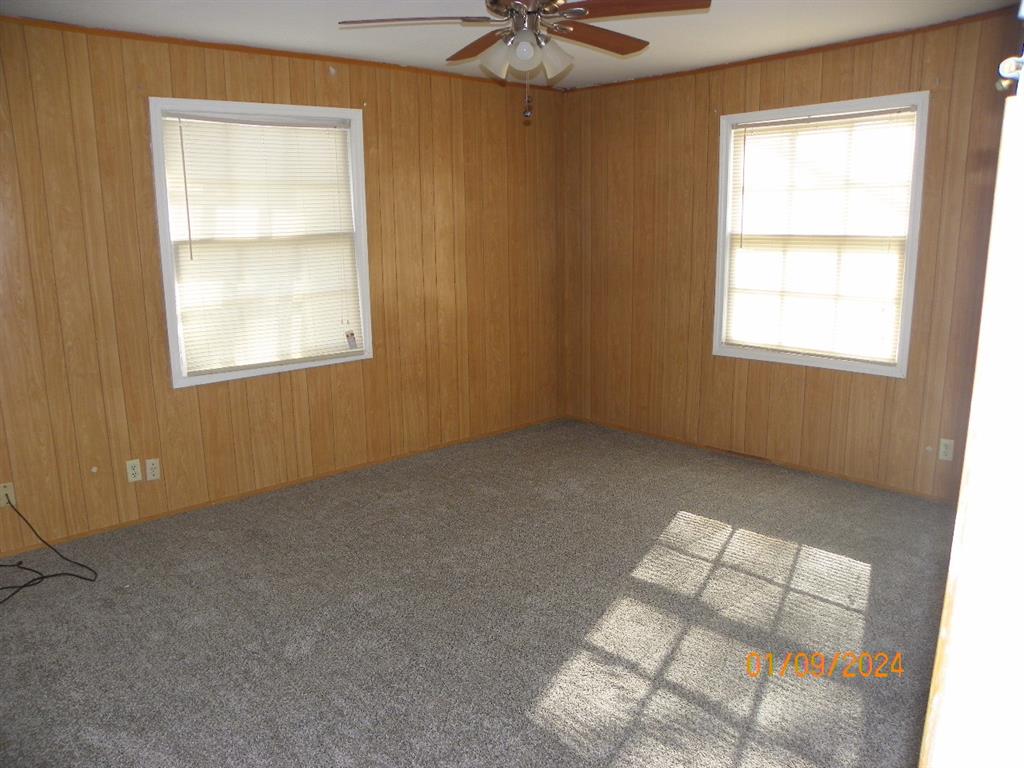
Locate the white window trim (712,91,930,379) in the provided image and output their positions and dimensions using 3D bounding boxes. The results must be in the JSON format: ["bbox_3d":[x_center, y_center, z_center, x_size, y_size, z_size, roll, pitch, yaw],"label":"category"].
[{"bbox_3d":[1.691,-0.823,4.385,0.100,1.449,1.191,-11,16,-40],"label":"white window trim"}]

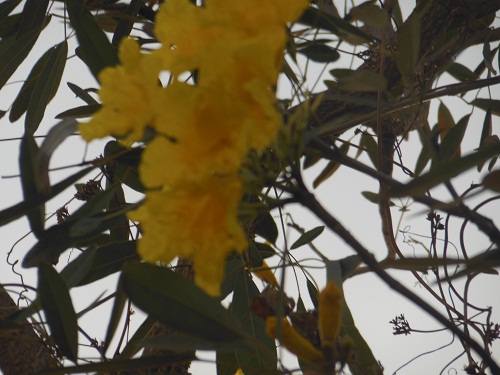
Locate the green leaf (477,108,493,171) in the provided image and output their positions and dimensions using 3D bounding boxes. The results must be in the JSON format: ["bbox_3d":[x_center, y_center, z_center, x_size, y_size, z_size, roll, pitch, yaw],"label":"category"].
[{"bbox_3d":[0.209,-0.043,3.200,0.012,0.062,0.012,4,-18,21],"label":"green leaf"}]

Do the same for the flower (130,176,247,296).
[{"bbox_3d":[-0.040,0.032,2.360,0.070,0.058,0.073,-19,-77,35],"label":"flower"}]

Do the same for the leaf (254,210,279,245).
[{"bbox_3d":[0.013,0.029,2.850,0.023,0.038,0.012,-26,-15,8],"label":"leaf"}]

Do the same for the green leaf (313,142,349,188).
[{"bbox_3d":[0.070,-0.019,3.100,0.012,0.051,0.012,40,-14,-11],"label":"green leaf"}]

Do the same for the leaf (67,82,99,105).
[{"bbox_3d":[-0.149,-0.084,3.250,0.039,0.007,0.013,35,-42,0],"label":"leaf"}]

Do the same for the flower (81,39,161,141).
[{"bbox_3d":[-0.085,-0.064,2.380,0.058,0.068,0.050,-17,0,32],"label":"flower"}]

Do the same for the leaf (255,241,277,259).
[{"bbox_3d":[0.008,0.049,2.850,0.026,0.013,0.008,16,16,5],"label":"leaf"}]

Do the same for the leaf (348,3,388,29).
[{"bbox_3d":[0.093,-0.133,2.800,0.036,0.012,0.026,-25,-59,12],"label":"leaf"}]

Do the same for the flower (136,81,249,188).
[{"bbox_3d":[-0.037,-0.035,2.400,0.066,0.068,0.055,-4,-7,33],"label":"flower"}]

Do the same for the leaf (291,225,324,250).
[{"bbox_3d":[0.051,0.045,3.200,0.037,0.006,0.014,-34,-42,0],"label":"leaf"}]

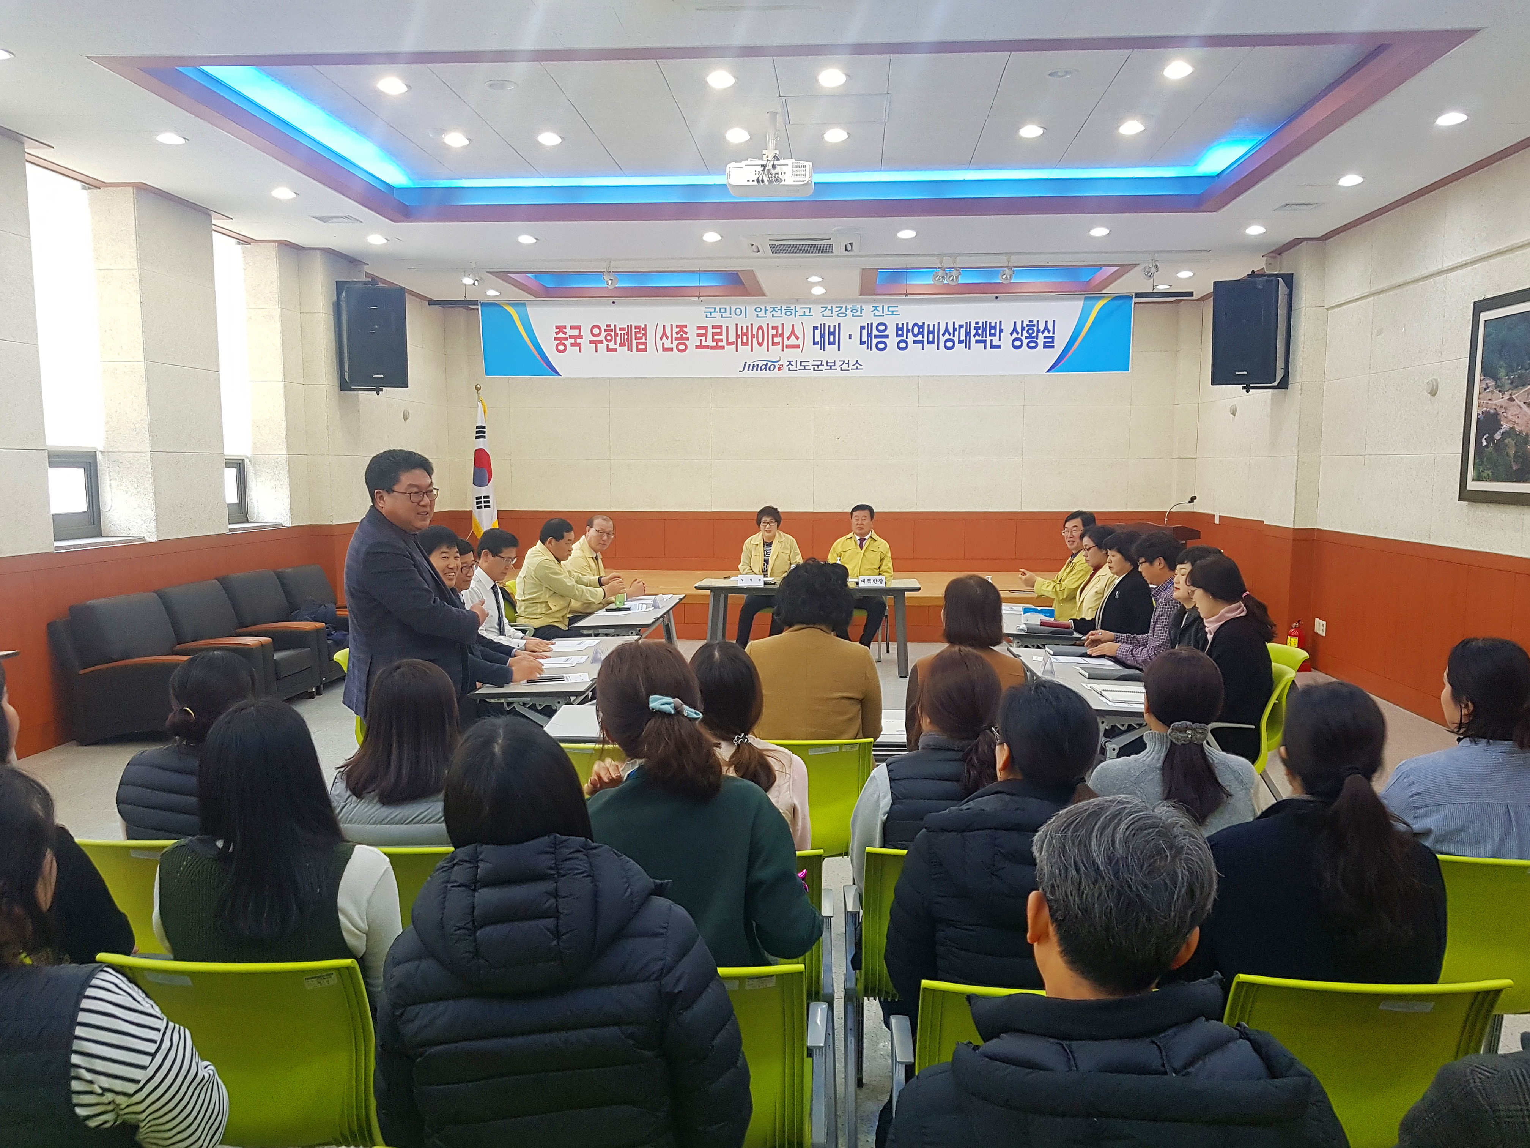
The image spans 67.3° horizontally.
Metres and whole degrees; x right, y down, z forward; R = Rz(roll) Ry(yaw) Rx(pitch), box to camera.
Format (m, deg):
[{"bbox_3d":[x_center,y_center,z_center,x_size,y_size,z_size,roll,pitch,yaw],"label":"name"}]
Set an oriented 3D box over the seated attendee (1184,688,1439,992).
[{"bbox_3d":[1.031,0.841,2.328,0.480,1.310,0.700,0,5,1],"label":"seated attendee"}]

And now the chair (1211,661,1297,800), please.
[{"bbox_3d":[2.030,0.821,5.040,0.570,0.840,0.570,0,5,3],"label":"chair"}]

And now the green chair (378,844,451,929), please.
[{"bbox_3d":[-0.726,1.014,2.880,0.570,0.830,0.560,1,5,4],"label":"green chair"}]

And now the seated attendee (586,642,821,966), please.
[{"bbox_3d":[-0.099,0.796,2.441,0.470,1.350,0.780,0,5,0],"label":"seated attendee"}]

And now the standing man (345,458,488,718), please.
[{"bbox_3d":[-1.299,0.420,4.341,0.450,1.755,0.500,1,6,11],"label":"standing man"}]

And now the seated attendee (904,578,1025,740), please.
[{"bbox_3d":[0.698,0.657,4.119,0.450,1.335,0.700,1,5,4],"label":"seated attendee"}]

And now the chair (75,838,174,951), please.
[{"bbox_3d":[-1.330,1.009,2.915,0.570,0.830,0.560,1,5,4],"label":"chair"}]

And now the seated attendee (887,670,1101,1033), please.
[{"bbox_3d":[0.510,0.826,2.348,0.520,1.310,0.780,1,5,4],"label":"seated attendee"}]

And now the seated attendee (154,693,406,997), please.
[{"bbox_3d":[-0.918,0.841,2.425,0.470,1.260,0.780,1,5,4],"label":"seated attendee"}]

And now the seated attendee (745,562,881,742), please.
[{"bbox_3d":[0.178,0.638,4.006,0.470,1.390,0.700,1,5,4],"label":"seated attendee"}]

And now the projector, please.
[{"bbox_3d":[0.038,-2.234,6.492,0.470,0.135,0.380,1,5,4],"label":"projector"}]

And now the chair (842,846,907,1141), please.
[{"bbox_3d":[0.474,1.024,2.872,0.560,0.840,0.580,1,5,4],"label":"chair"}]

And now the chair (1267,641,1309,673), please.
[{"bbox_3d":[2.273,0.781,5.460,0.570,0.840,0.560,0,5,-4],"label":"chair"}]

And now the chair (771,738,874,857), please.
[{"bbox_3d":[0.134,0.922,3.926,0.560,0.840,0.580,1,5,4],"label":"chair"}]

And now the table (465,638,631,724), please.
[{"bbox_3d":[-0.970,0.790,5.758,0.470,0.725,1.550,0,5,1],"label":"table"}]

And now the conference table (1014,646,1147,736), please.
[{"bbox_3d":[1.509,0.831,5.377,0.470,0.725,1.530,1,5,4],"label":"conference table"}]

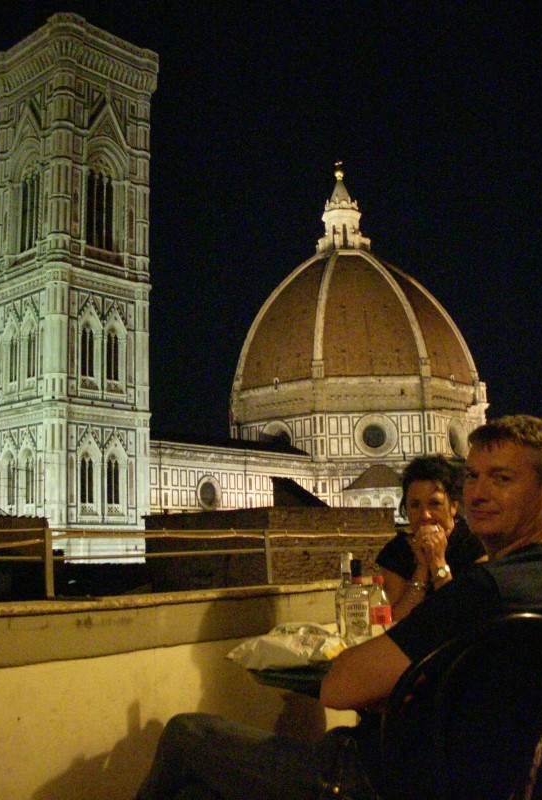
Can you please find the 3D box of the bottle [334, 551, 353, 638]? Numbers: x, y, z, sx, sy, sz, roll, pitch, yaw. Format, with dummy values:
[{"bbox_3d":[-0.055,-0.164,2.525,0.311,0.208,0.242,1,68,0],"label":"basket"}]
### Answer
[{"bbox_3d":[0.223,0.592,2.537,0.070,0.298,0.070,-2,-9,5],"label":"bottle"}]

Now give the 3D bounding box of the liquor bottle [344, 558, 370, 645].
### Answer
[{"bbox_3d":[0.246,0.587,2.448,0.083,0.279,0.066,-2,-9,5],"label":"liquor bottle"}]

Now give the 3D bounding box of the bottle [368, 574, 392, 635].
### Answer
[{"bbox_3d":[0.312,0.617,2.492,0.068,0.231,0.068,-2,-9,7],"label":"bottle"}]

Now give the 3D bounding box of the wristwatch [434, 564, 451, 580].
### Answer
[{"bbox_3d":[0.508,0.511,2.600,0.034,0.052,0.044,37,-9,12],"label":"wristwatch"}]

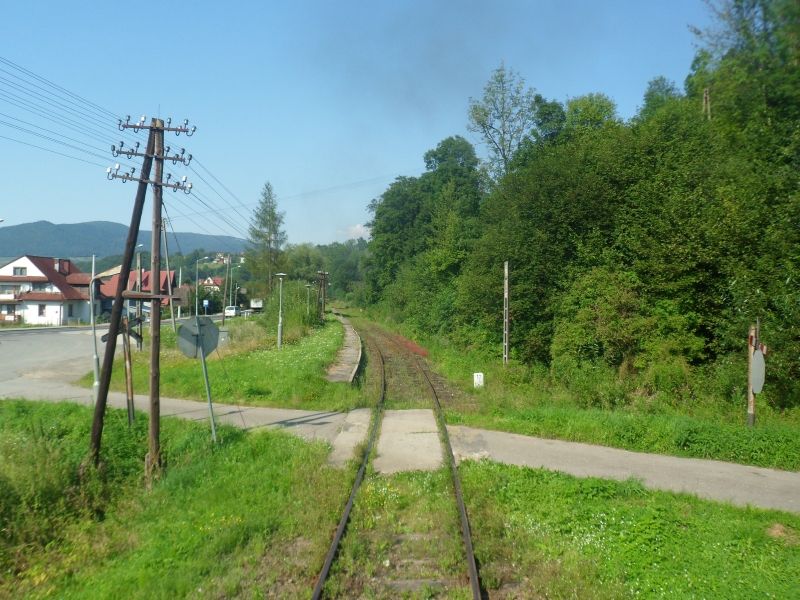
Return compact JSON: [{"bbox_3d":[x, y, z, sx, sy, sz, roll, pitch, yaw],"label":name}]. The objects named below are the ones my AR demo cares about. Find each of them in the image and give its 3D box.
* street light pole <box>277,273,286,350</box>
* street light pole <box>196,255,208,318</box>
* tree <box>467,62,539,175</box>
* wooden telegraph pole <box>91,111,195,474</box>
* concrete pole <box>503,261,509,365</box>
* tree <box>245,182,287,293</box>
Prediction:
[{"bbox_3d":[-6.300,0.600,33.000,0.560,4.050,0.560,1,0,0],"label":"street light pole"},{"bbox_3d":[-31.000,-2.060,98.000,1.800,9.300,0.300,1,0,-3],"label":"street light pole"},{"bbox_3d":[9.100,-10.600,56.000,6.500,21.000,6.500,1,0,0],"label":"tree"},{"bbox_3d":[-4.460,-0.040,10.850,1.700,6.300,0.400,1,0,-18],"label":"wooden telegraph pole"},{"bbox_3d":[4.480,0.620,26.500,0.210,4.550,0.200,1,0,0],"label":"concrete pole"},{"bbox_3d":[-16.200,-5.760,75.000,5.100,16.700,5.100,1,0,0],"label":"tree"}]

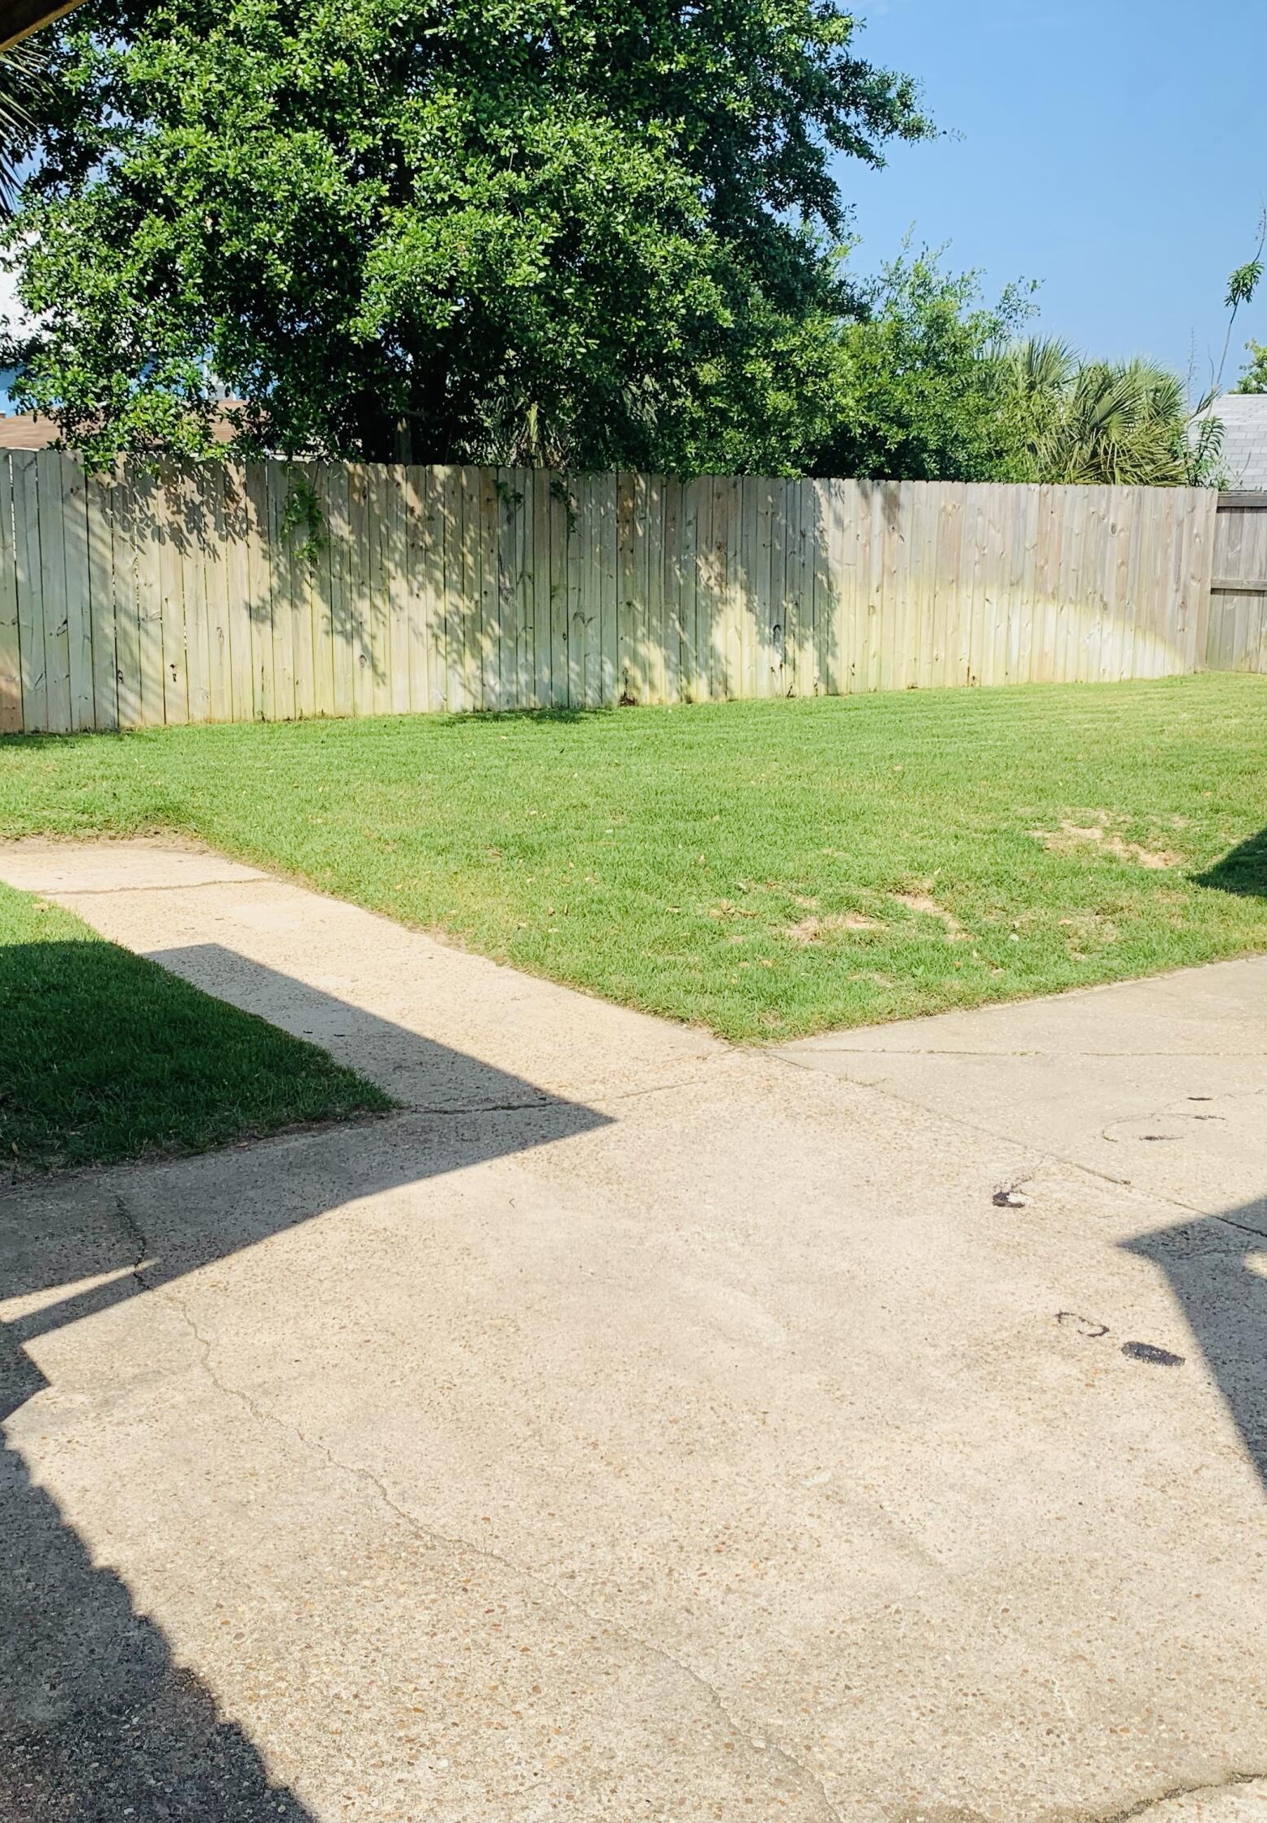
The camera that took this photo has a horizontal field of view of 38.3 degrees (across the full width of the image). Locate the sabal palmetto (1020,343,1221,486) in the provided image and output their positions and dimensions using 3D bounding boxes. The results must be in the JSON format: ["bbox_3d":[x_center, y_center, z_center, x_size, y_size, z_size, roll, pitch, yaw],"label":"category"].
[{"bbox_3d":[5.184,-4.432,20.005,2.450,3.410,2.450,1,12,0],"label":"sabal palmetto"}]

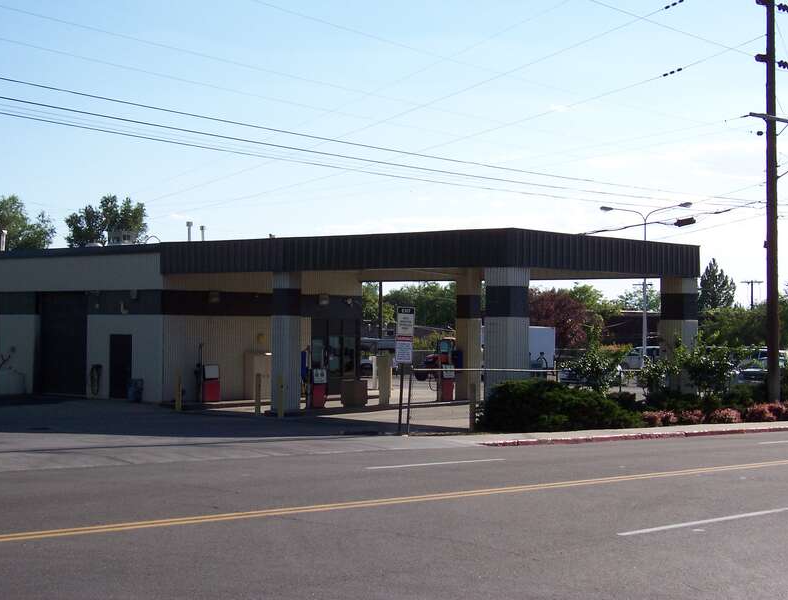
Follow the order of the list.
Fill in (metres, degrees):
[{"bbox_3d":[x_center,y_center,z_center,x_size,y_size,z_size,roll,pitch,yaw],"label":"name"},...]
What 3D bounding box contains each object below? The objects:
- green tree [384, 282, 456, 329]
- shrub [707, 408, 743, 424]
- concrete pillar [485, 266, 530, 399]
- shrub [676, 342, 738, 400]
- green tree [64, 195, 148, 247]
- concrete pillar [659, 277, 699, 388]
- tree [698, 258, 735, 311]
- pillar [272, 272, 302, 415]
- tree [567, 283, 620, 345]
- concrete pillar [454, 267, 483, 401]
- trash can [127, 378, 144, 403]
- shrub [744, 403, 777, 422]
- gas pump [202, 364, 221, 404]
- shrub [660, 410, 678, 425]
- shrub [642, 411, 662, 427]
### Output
[{"bbox_3d":[2.102,1.634,110.000,6.000,6.043,5.800,0,-1,1],"label":"green tree"},{"bbox_3d":[8.414,2.948,35.300,0.750,0.372,0.900,0,-1,39],"label":"shrub"},{"bbox_3d":[2.991,1.242,36.600,0.840,4.190,0.900,0,-1,39],"label":"concrete pillar"},{"bbox_3d":[8.846,2.063,39.000,1.500,1.849,1.650,0,-1,39],"label":"shrub"},{"bbox_3d":[-18.246,-1.576,88.000,6.000,10.238,5.800,1,-1,-11],"label":"green tree"},{"bbox_3d":[8.864,1.340,43.289,0.800,4.092,0.900,0,-1,41],"label":"concrete pillar"},{"bbox_3d":[27.823,0.734,120.000,3.500,8.649,3.400,0,-1,13],"label":"tree"},{"bbox_3d":[-3.245,1.269,41.931,0.660,4.202,0.600,0,-1,41],"label":"pillar"},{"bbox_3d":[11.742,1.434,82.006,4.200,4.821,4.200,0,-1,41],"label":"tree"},{"bbox_3d":[2.601,1.317,47.900,0.580,4.430,0.780,0,-1,39],"label":"concrete pillar"},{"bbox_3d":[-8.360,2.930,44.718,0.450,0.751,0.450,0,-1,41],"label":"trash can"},{"bbox_3d":[10.073,3.073,38.046,0.800,0.493,0.950,0,-1,41],"label":"shrub"},{"bbox_3d":[-5.528,2.523,42.000,0.340,1.139,0.540,0,-1,39],"label":"gas pump"},{"bbox_3d":[6.767,2.908,34.120,0.460,0.352,0.460,1,-1,0],"label":"shrub"},{"bbox_3d":[6.217,2.859,33.417,0.500,0.367,0.500,1,-1,0],"label":"shrub"}]

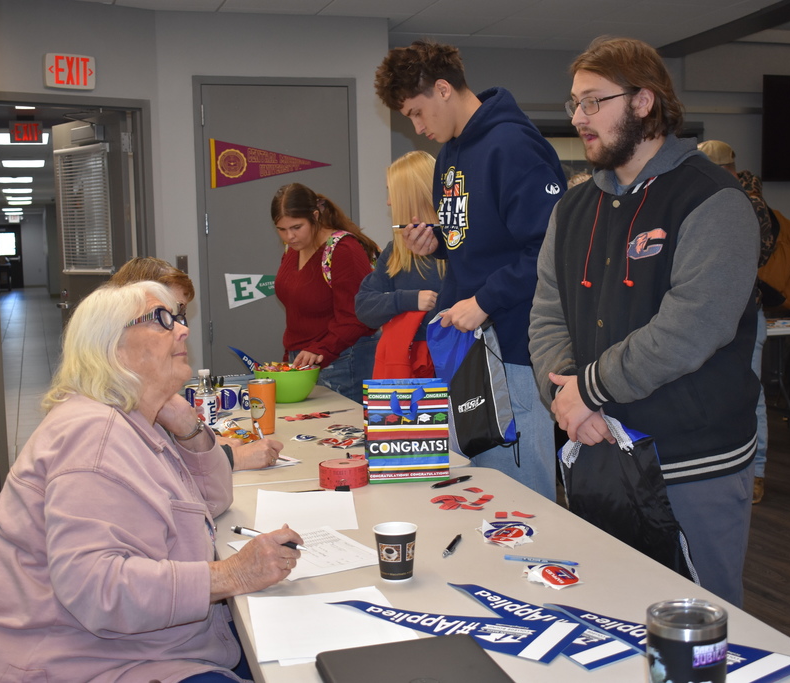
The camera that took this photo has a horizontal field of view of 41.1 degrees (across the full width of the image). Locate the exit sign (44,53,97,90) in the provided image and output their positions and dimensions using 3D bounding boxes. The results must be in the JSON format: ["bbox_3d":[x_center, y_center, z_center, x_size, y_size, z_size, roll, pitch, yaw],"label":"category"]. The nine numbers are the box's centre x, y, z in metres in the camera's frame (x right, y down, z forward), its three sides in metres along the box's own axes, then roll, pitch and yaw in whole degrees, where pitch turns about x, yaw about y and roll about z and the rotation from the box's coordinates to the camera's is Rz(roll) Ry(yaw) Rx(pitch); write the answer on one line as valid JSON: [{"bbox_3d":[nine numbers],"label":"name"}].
[{"bbox_3d":[-1.822,-1.507,5.889,0.290,0.188,0.045,-5,7,-37],"label":"exit sign"}]

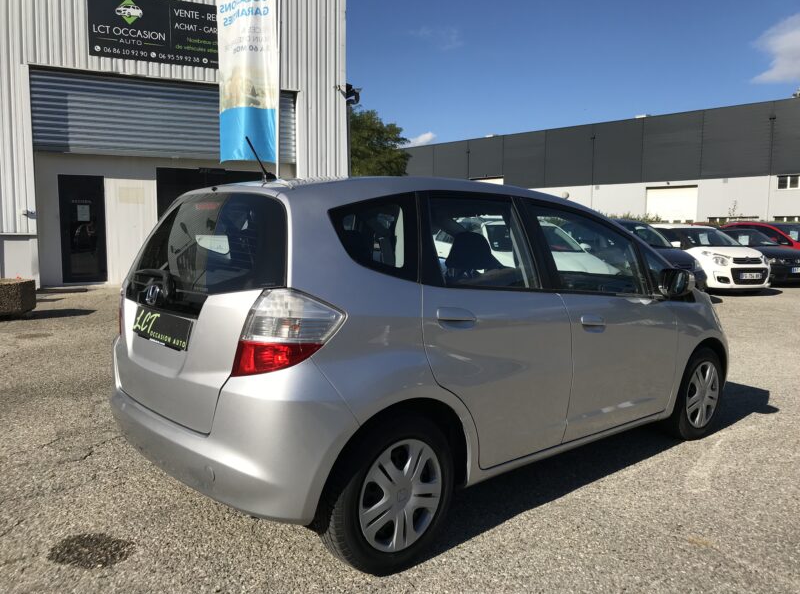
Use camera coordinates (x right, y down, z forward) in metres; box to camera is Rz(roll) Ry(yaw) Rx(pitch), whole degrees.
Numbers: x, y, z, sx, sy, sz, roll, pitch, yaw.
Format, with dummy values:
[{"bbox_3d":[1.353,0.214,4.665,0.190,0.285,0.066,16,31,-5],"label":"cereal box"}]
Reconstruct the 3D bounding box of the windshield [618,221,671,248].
[{"bbox_3d":[4.066,-1.088,11.477,1.380,0.170,0.780,-1,41,-11],"label":"windshield"}]

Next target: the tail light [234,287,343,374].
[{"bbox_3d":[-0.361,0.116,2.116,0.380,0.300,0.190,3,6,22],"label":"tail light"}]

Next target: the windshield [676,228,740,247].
[{"bbox_3d":[6.490,-1.261,13.597,1.280,0.160,0.700,-1,42,-16],"label":"windshield"}]

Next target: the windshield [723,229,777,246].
[{"bbox_3d":[8.293,-1.386,15.375,1.380,0.170,0.760,-1,41,-20],"label":"windshield"}]

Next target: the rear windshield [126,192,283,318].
[{"bbox_3d":[-0.795,-0.170,2.550,1.220,0.510,0.130,7,-17,47],"label":"rear windshield"}]

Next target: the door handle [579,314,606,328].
[{"bbox_3d":[0.886,0.108,2.980,0.210,0.060,0.055,-3,7,-42],"label":"door handle"}]

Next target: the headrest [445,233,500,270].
[{"bbox_3d":[0.338,-0.223,3.106,0.130,0.190,0.270,-3,7,-42],"label":"headrest"}]

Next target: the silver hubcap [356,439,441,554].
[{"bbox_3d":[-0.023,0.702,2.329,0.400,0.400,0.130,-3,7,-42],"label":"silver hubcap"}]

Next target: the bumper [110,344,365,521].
[{"bbox_3d":[-0.819,0.393,2.591,0.390,0.540,1.660,-3,7,-42],"label":"bumper"}]

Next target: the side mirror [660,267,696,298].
[{"bbox_3d":[1.467,-0.074,3.421,0.115,0.145,0.180,-3,7,-42],"label":"side mirror"}]

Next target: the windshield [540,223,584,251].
[{"bbox_3d":[1.874,-0.839,9.182,1.380,0.170,0.740,-1,41,-16],"label":"windshield"}]

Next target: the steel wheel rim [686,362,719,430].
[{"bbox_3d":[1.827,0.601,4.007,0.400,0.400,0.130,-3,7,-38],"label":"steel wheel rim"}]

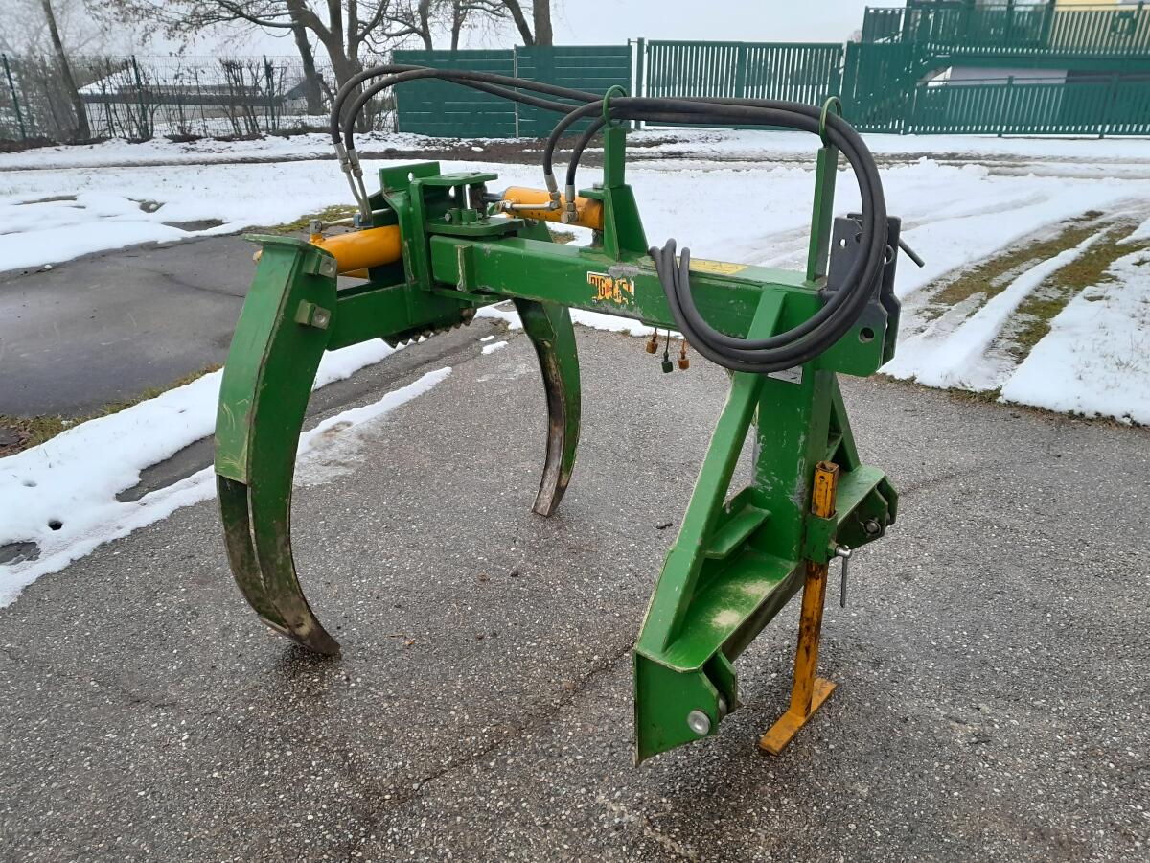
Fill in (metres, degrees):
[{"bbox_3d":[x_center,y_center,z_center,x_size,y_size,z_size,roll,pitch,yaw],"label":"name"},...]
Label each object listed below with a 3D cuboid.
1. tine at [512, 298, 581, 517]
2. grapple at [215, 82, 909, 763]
[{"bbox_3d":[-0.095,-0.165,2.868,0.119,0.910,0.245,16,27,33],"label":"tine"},{"bbox_3d":[0.034,-0.077,2.111,1.365,1.425,1.312,18,29,34],"label":"grapple"}]

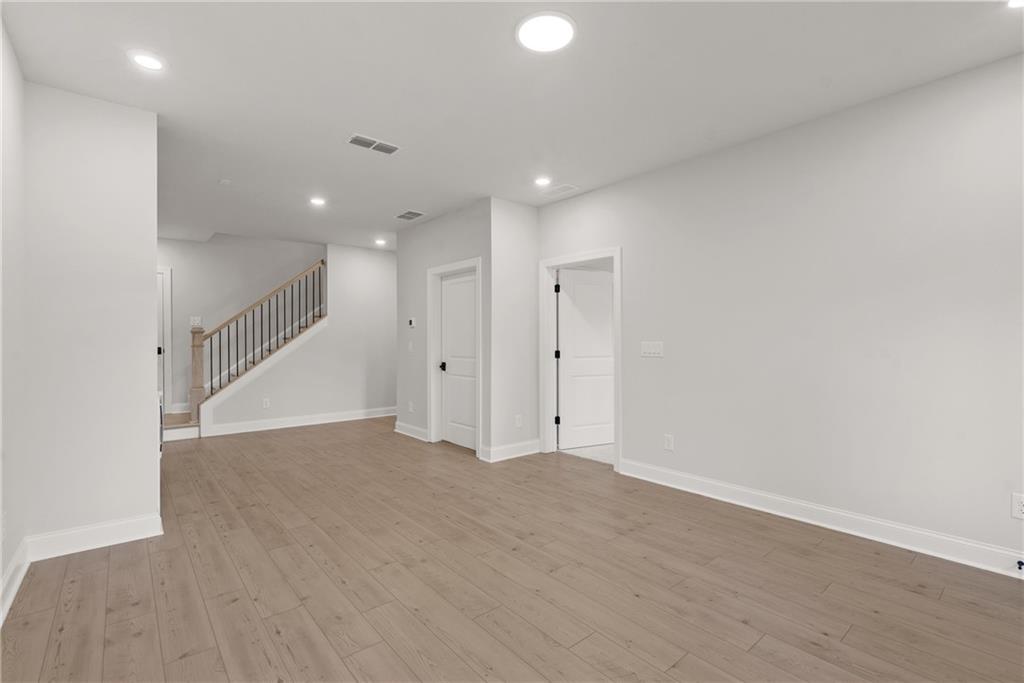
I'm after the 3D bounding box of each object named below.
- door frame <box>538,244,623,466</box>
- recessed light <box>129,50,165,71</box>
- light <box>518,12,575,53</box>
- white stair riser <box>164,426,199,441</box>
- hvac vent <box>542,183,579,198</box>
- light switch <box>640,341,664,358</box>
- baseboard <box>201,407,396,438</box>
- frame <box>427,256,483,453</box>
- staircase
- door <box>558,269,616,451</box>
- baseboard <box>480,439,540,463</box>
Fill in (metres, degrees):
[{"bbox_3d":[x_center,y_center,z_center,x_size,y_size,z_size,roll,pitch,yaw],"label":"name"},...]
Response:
[{"bbox_3d":[0.714,0.178,4.724,0.150,2.140,1.100,0,0,-41],"label":"door frame"},{"bbox_3d":[-1.921,-1.470,2.403,0.158,0.025,0.158,0,0,-41],"label":"recessed light"},{"bbox_3d":[0.165,-1.466,2.179,0.280,0.030,0.280,0,0,0],"label":"light"},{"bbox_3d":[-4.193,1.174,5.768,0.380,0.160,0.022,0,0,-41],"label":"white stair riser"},{"bbox_3d":[0.462,-1.483,4.514,0.200,0.020,0.380,0,0,-41],"label":"hvac vent"},{"bbox_3d":[1.232,0.072,4.017,0.014,0.125,0.215,0,0,-41],"label":"light switch"},{"bbox_3d":[-2.986,1.177,6.766,2.740,0.140,0.022,0,0,-41],"label":"baseboard"},{"bbox_3d":[-0.642,0.178,5.266,0.150,2.140,1.100,0,0,-41],"label":"frame"},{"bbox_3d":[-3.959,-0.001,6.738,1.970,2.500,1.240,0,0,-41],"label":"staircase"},{"bbox_3d":[0.898,0.205,5.305,0.850,2.030,0.040,0,0,-25],"label":"door"},{"bbox_3d":[0.046,1.177,4.880,0.680,0.145,0.025,0,0,-41],"label":"baseboard"}]

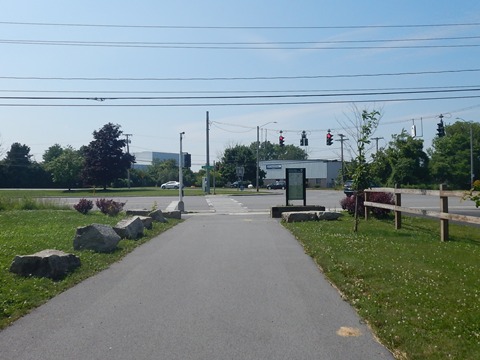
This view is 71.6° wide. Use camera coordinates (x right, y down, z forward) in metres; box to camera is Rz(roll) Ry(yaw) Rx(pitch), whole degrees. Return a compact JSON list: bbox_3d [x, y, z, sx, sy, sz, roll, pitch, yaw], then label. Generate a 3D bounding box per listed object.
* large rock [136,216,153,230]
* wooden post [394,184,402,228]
[{"bbox_3d":[-3.130,1.370,10.650,0.650,0.390,0.650,0,0,0],"label":"large rock"},{"bbox_3d":[5.140,0.860,10.800,0.130,1.470,0.130,0,0,0],"label":"wooden post"}]

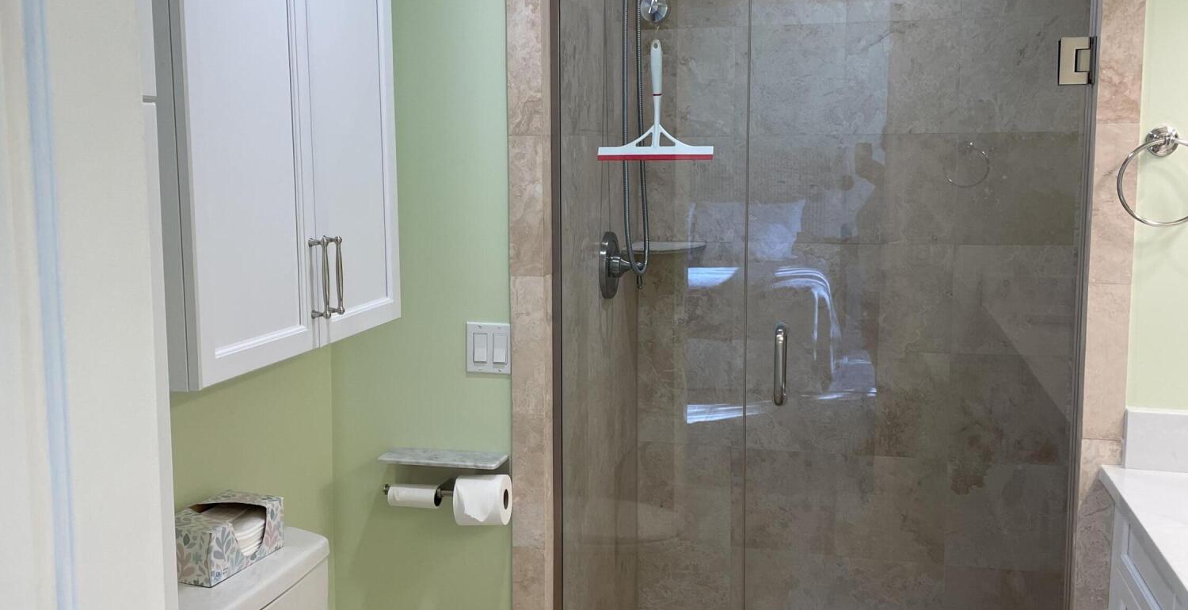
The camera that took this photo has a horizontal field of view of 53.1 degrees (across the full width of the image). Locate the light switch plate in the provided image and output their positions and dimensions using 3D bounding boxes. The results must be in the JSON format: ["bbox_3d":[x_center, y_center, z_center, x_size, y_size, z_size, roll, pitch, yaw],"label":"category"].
[{"bbox_3d":[-0.237,0.097,2.652,0.108,0.113,0.012,1,7,14],"label":"light switch plate"}]

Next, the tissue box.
[{"bbox_3d":[-0.668,0.417,2.137,0.116,0.096,0.220,2,8,18],"label":"tissue box"}]

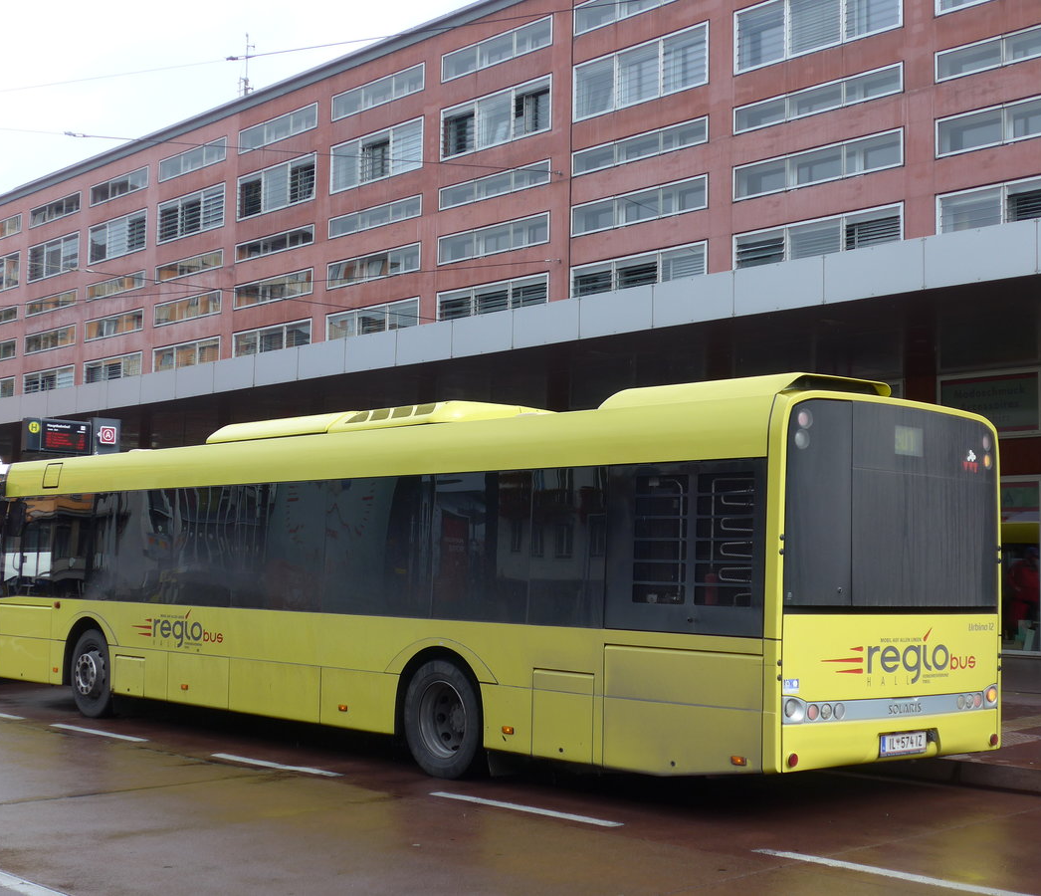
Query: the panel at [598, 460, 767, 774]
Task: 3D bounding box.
[{"bbox_3d":[1.095,1.145,10.634,0.060,2.100,1.440,5,-6,-42],"label":"panel"}]

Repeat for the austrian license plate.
[{"bbox_3d":[2.600,2.009,10.764,0.530,0.130,0.020,5,-6,-42],"label":"austrian license plate"}]

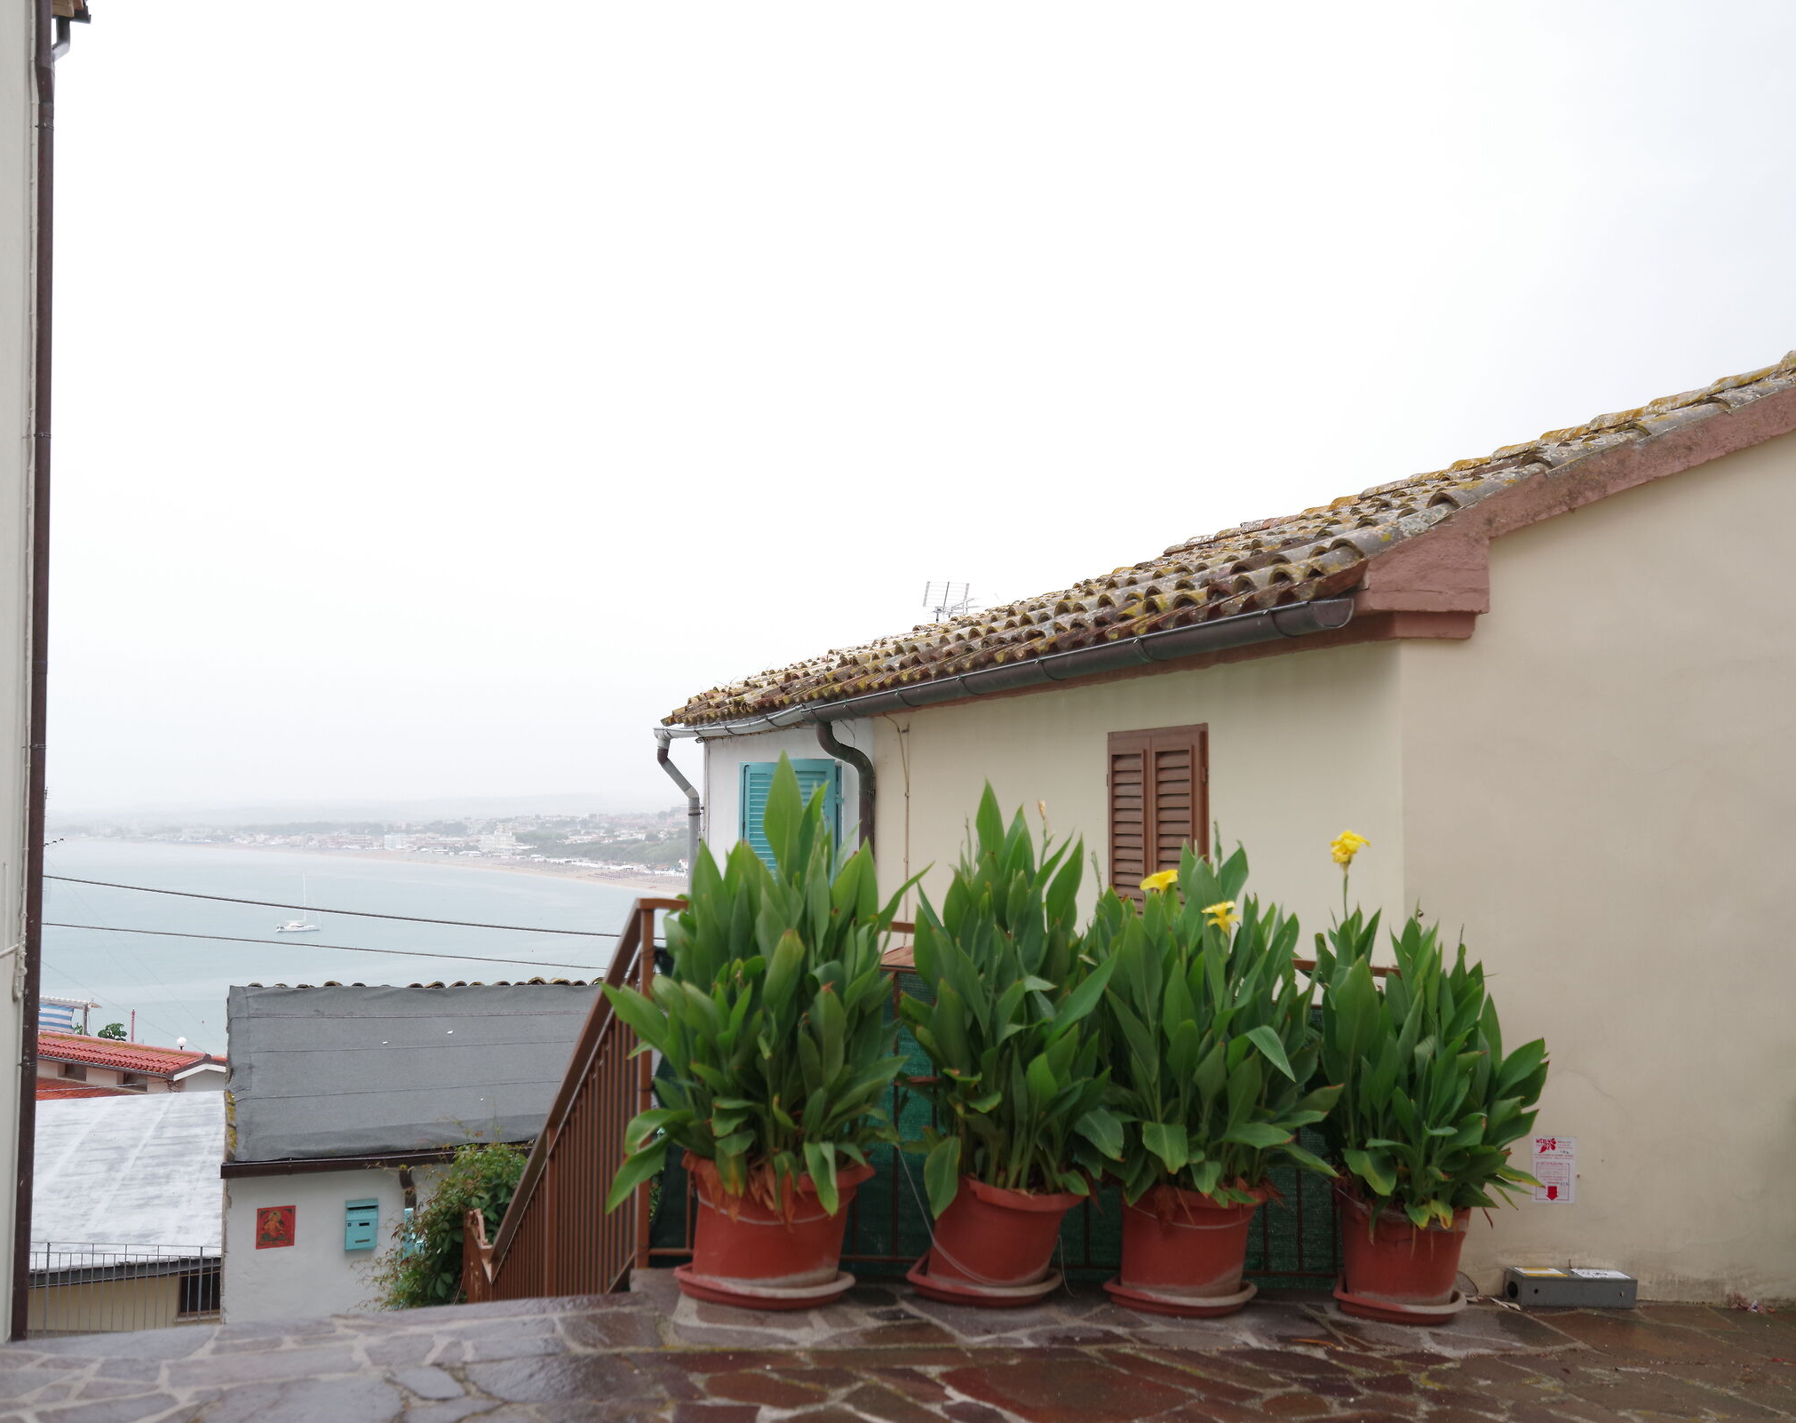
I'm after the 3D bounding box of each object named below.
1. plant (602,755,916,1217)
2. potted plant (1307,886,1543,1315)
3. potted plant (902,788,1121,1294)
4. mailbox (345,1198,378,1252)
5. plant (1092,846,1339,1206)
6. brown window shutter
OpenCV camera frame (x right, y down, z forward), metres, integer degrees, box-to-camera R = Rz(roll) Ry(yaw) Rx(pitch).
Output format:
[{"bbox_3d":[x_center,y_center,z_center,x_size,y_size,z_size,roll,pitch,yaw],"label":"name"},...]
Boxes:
[{"bbox_3d":[-0.366,0.712,4.681,0.808,1.190,0.750,1,-3,-17],"label":"plant"},{"bbox_3d":[1.596,1.162,5.321,0.689,1.229,0.640,1,-3,-17],"label":"potted plant"},{"bbox_3d":[0.310,0.895,4.901,0.594,1.370,0.600,0,-3,0],"label":"potted plant"},{"bbox_3d":[-3.260,3.123,10.800,0.210,0.310,0.080,1,-3,-18],"label":"mailbox"},{"bbox_3d":[0.907,0.889,5.080,0.691,1.009,0.650,0,-3,0],"label":"plant"},{"bbox_3d":[1.080,0.622,7.343,0.060,1.100,0.980,1,-3,-16],"label":"brown window shutter"}]

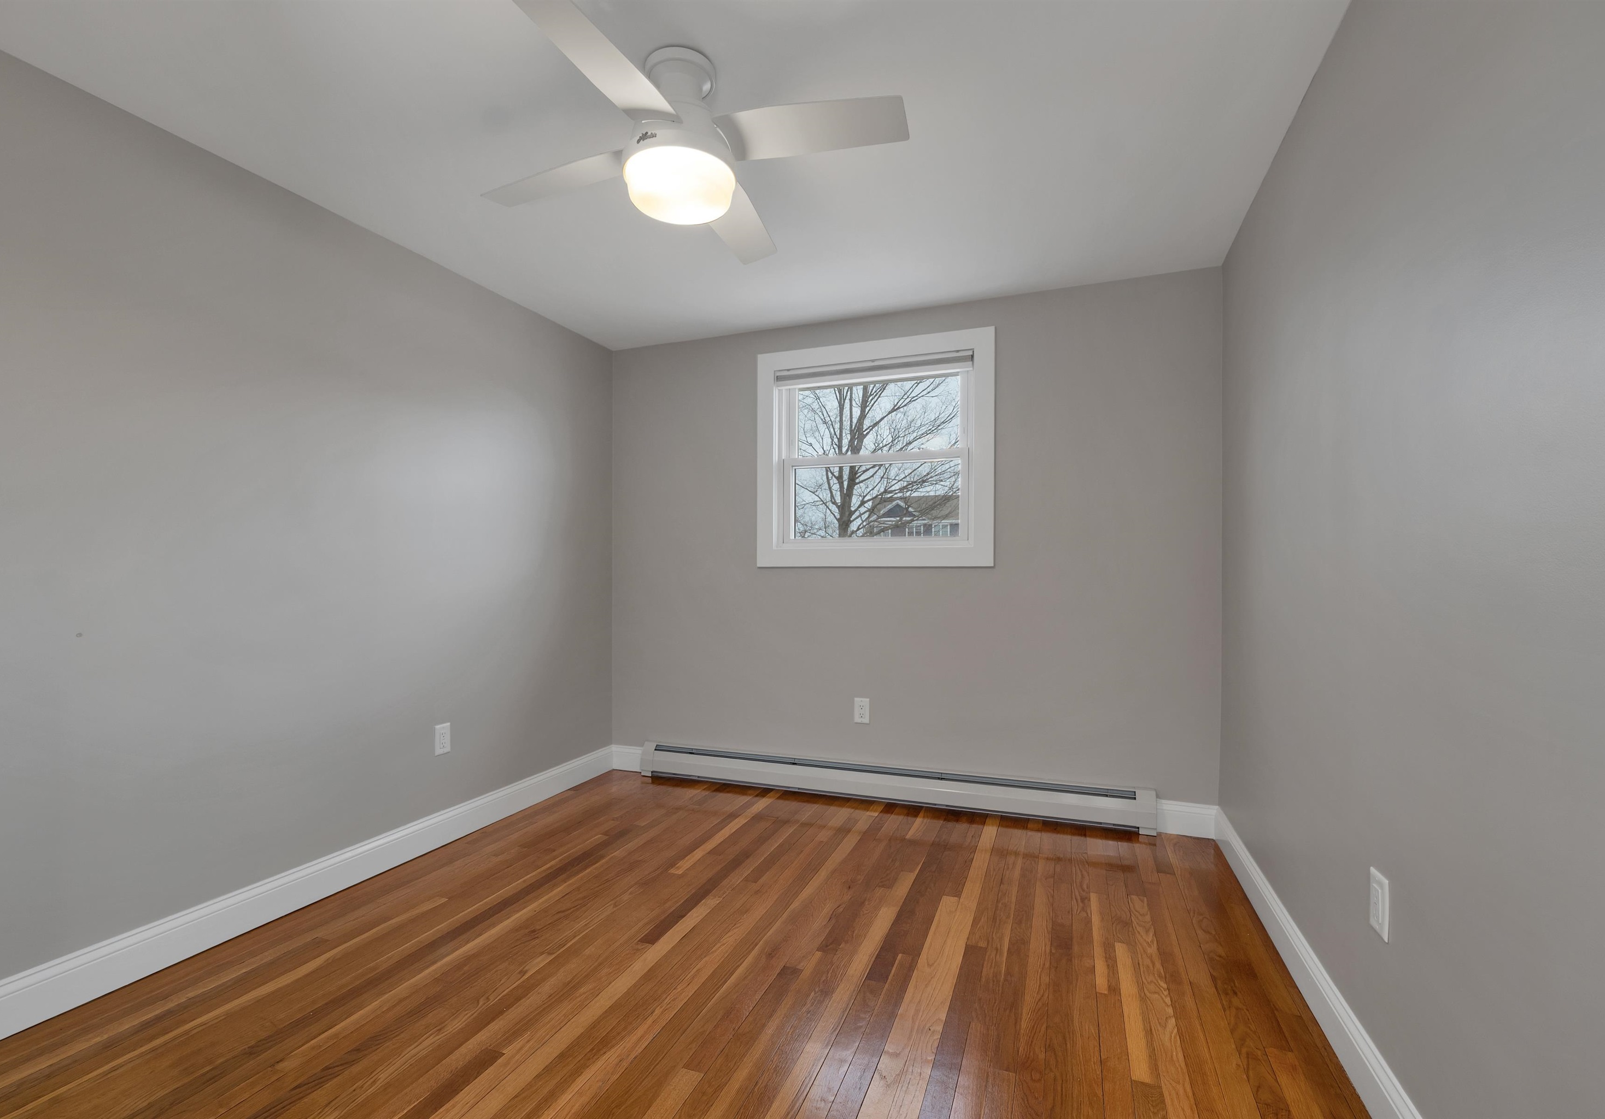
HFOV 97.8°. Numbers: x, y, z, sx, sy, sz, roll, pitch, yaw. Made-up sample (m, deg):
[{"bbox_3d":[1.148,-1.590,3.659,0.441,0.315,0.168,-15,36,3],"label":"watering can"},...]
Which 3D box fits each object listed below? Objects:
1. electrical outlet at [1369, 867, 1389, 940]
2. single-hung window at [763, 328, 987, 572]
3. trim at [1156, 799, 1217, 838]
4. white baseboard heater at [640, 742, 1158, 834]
[{"bbox_3d":[1.143,0.684,1.393,0.008,0.117,0.074,0,-1,21],"label":"electrical outlet"},{"bbox_3d":[0.332,-0.506,3.394,1.165,1.085,0.100,0,-1,21],"label":"single-hung window"},{"bbox_3d":[1.559,1.061,2.844,0.222,0.134,0.015,0,-1,21],"label":"trim"},{"bbox_3d":[0.297,1.059,3.319,2.475,0.174,0.066,0,-1,21],"label":"white baseboard heater"}]

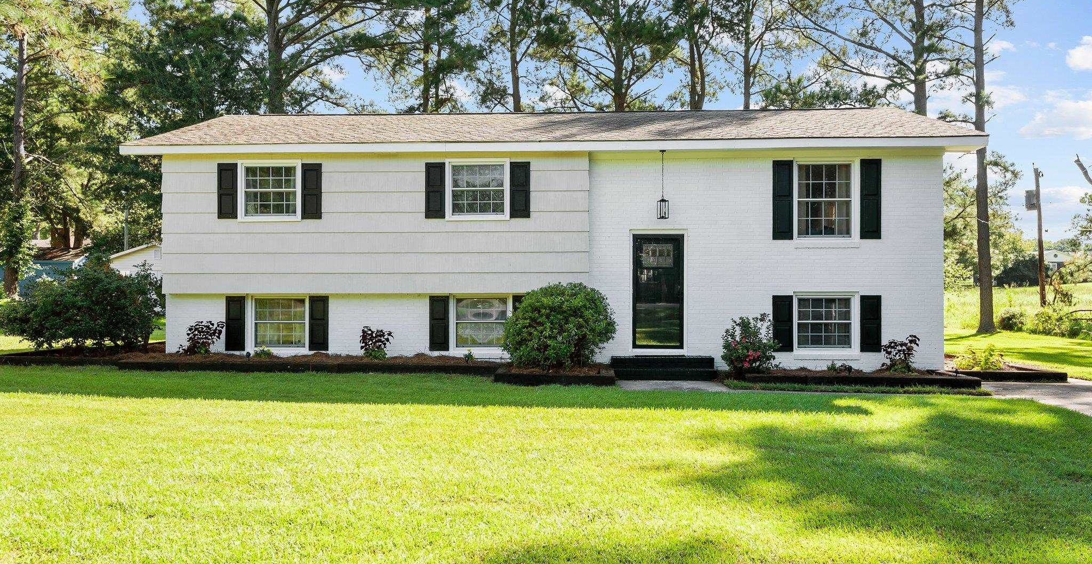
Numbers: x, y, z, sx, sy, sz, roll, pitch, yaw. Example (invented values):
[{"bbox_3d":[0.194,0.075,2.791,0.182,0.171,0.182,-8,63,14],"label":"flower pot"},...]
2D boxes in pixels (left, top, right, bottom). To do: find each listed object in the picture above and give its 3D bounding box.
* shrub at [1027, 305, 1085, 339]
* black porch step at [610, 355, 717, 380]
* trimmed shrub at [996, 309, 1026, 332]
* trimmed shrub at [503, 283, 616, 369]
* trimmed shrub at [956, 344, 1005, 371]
[{"bbox_3d":[15.419,1.199,23.800,1.800,1.000,1.500,0,0,3],"label":"shrub"},{"bbox_3d":[1.999,1.475,13.565,1.770,0.330,0.720,0,0,3],"label":"black porch step"},{"bbox_3d":[15.353,1.253,26.000,1.000,0.760,0.950,0,0,3],"label":"trimmed shrub"},{"bbox_3d":[0.227,0.731,13.100,1.870,1.440,1.780,0,0,3],"label":"trimmed shrub"},{"bbox_3d":[7.824,1.361,14.200,0.870,0.470,0.800,0,0,3],"label":"trimmed shrub"}]

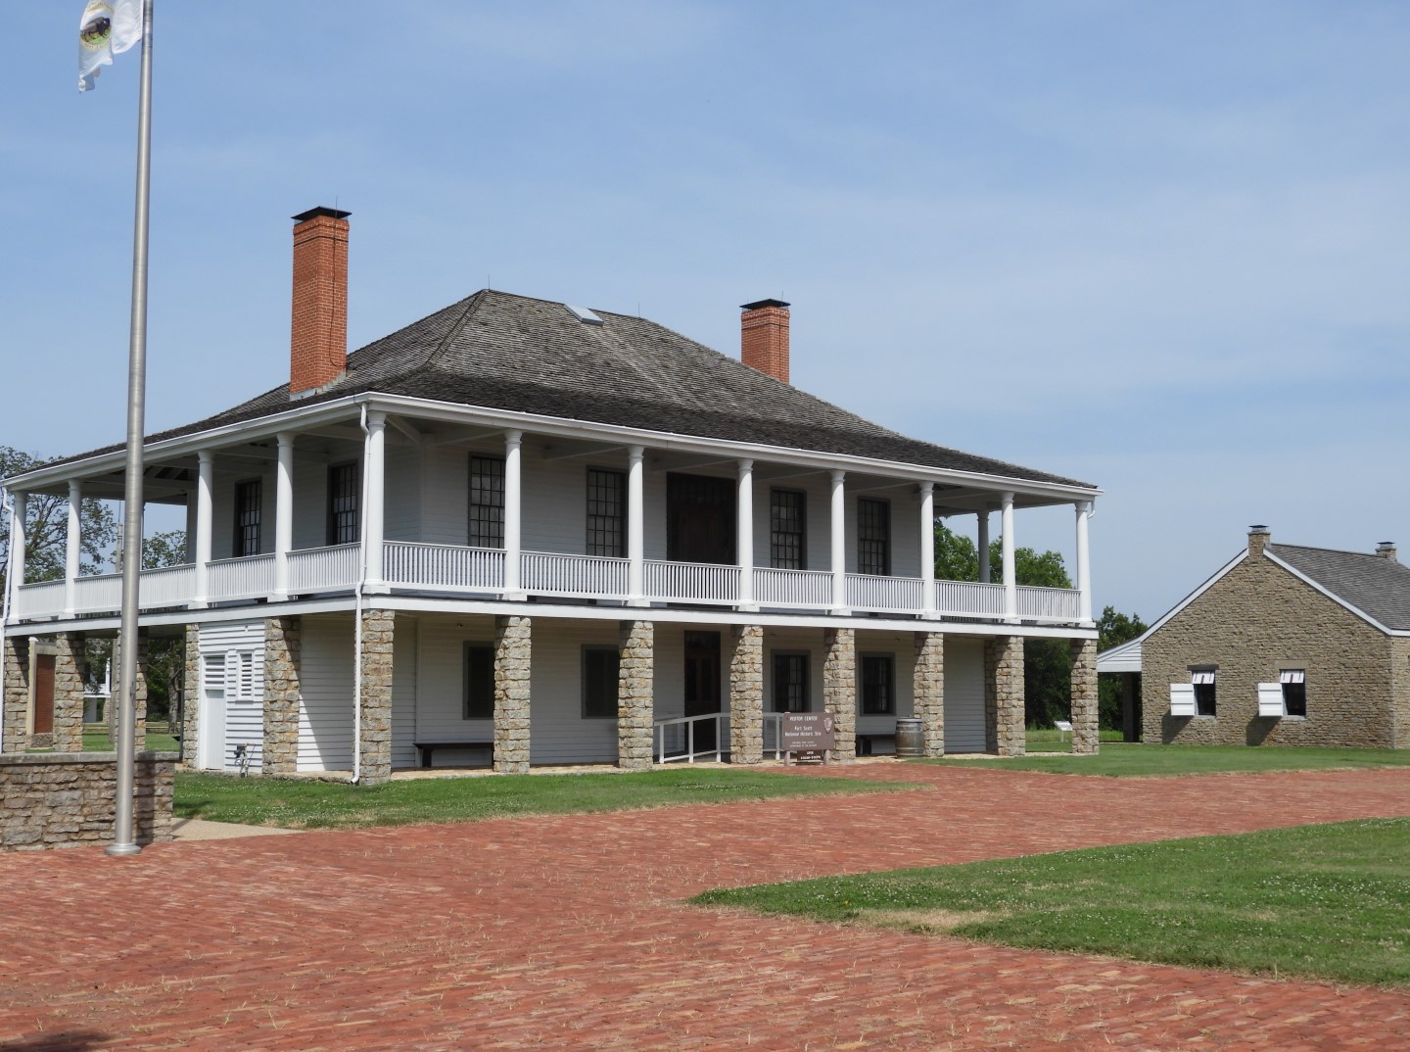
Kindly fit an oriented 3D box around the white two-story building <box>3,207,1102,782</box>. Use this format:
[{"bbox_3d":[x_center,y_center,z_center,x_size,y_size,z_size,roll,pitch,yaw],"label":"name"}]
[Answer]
[{"bbox_3d":[-3.366,-0.496,44.330,21.063,12.200,16.225,5,-8,-42],"label":"white two-story building"}]

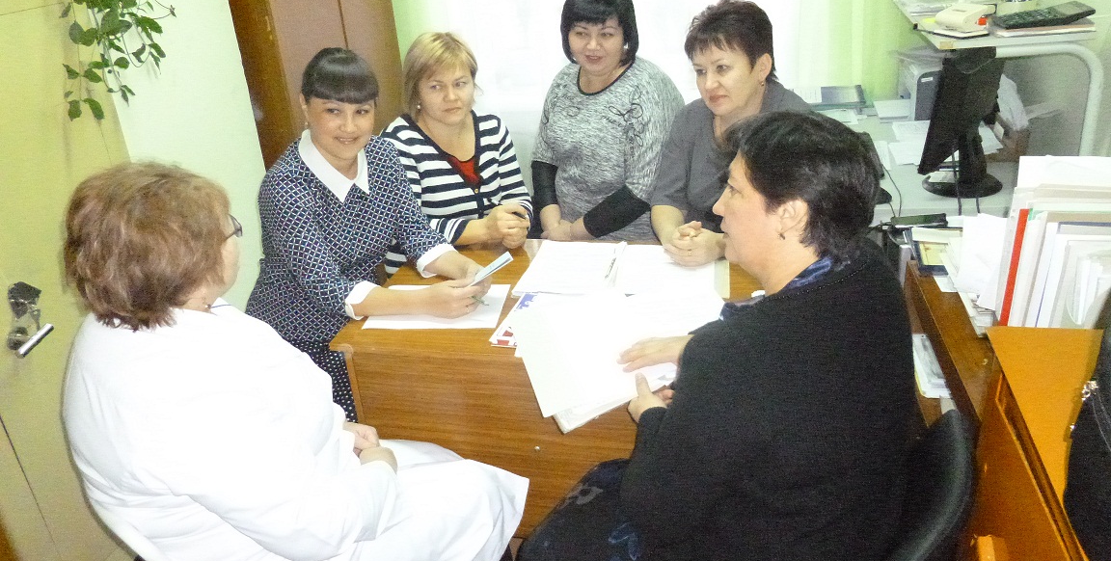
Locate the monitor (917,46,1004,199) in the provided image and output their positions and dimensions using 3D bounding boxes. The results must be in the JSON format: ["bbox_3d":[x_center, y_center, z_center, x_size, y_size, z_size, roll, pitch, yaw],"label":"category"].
[{"bbox_3d":[1.145,-0.450,2.221,0.200,0.390,0.380,19,33,42],"label":"monitor"}]

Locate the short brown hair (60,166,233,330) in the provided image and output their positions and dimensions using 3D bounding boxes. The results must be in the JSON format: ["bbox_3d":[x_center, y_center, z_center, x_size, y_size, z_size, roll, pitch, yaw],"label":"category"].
[{"bbox_3d":[-0.585,-0.046,1.150,0.240,0.245,0.205,-2,23,-15],"label":"short brown hair"}]

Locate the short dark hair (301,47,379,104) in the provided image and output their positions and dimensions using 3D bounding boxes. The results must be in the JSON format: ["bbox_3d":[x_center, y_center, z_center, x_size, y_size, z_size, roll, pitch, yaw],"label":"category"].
[{"bbox_3d":[-0.457,-0.414,1.700,0.165,0.170,0.200,-9,30,-20],"label":"short dark hair"}]

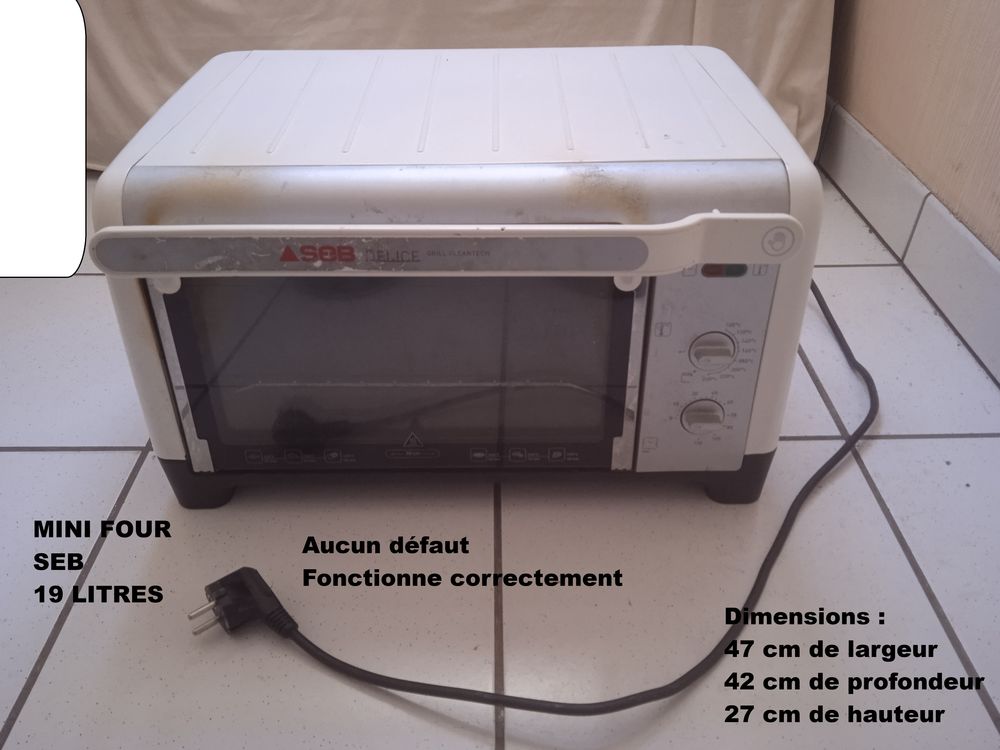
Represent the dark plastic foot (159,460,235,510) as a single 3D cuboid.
[{"bbox_3d":[-0.230,0.071,0.650,0.058,0.053,0.053,-1,37,0],"label":"dark plastic foot"}]

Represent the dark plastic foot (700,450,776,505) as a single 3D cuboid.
[{"bbox_3d":[0.183,0.067,0.649,0.056,0.053,0.053,-1,37,0],"label":"dark plastic foot"}]

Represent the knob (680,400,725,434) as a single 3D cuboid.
[{"bbox_3d":[0.148,0.034,0.588,0.032,0.032,0.015,-1,31,0],"label":"knob"}]

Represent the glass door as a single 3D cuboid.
[{"bbox_3d":[-0.066,-0.011,0.575,0.329,0.187,0.015,-1,31,0],"label":"glass door"}]

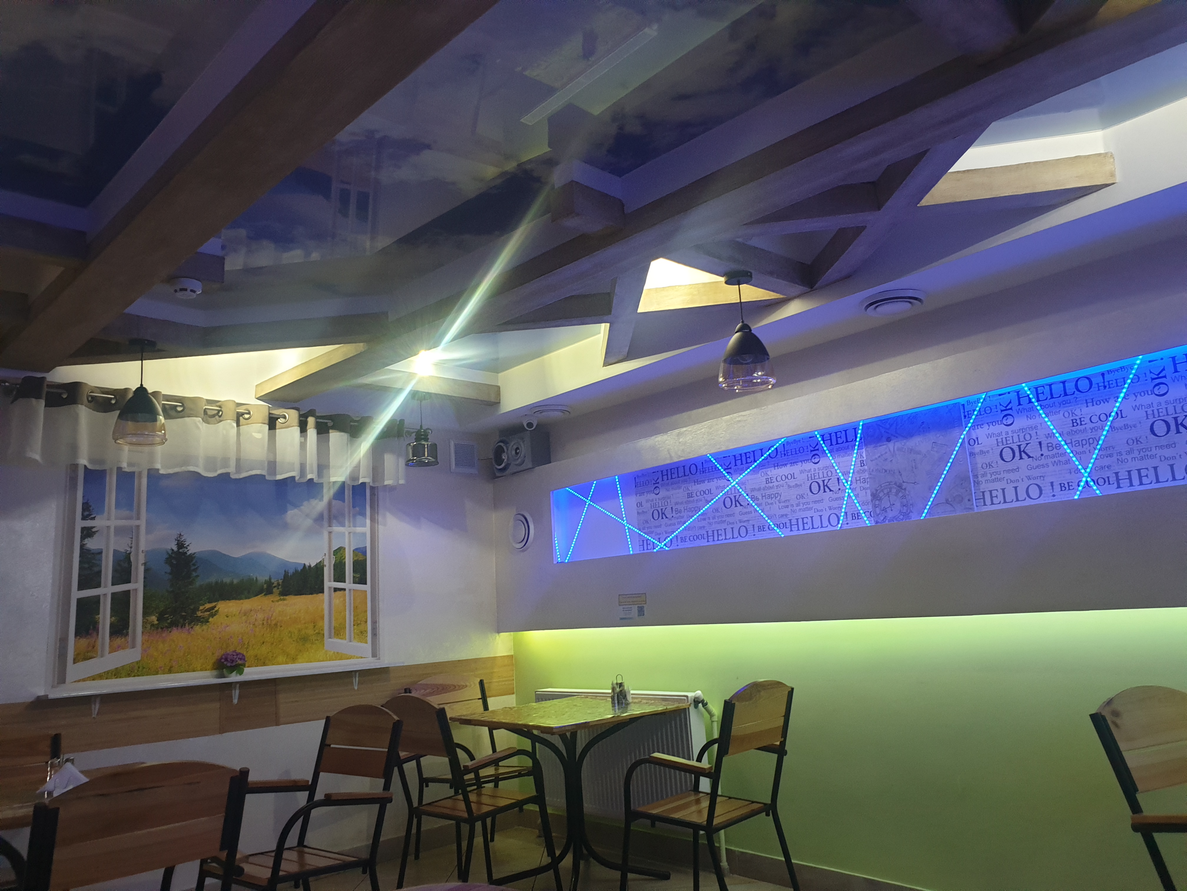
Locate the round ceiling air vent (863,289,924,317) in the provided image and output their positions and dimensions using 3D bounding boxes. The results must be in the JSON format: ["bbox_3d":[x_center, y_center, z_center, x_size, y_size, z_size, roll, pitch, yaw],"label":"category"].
[{"bbox_3d":[1.103,-0.521,3.281,0.220,0.030,0.220,-3,-11,-1],"label":"round ceiling air vent"}]

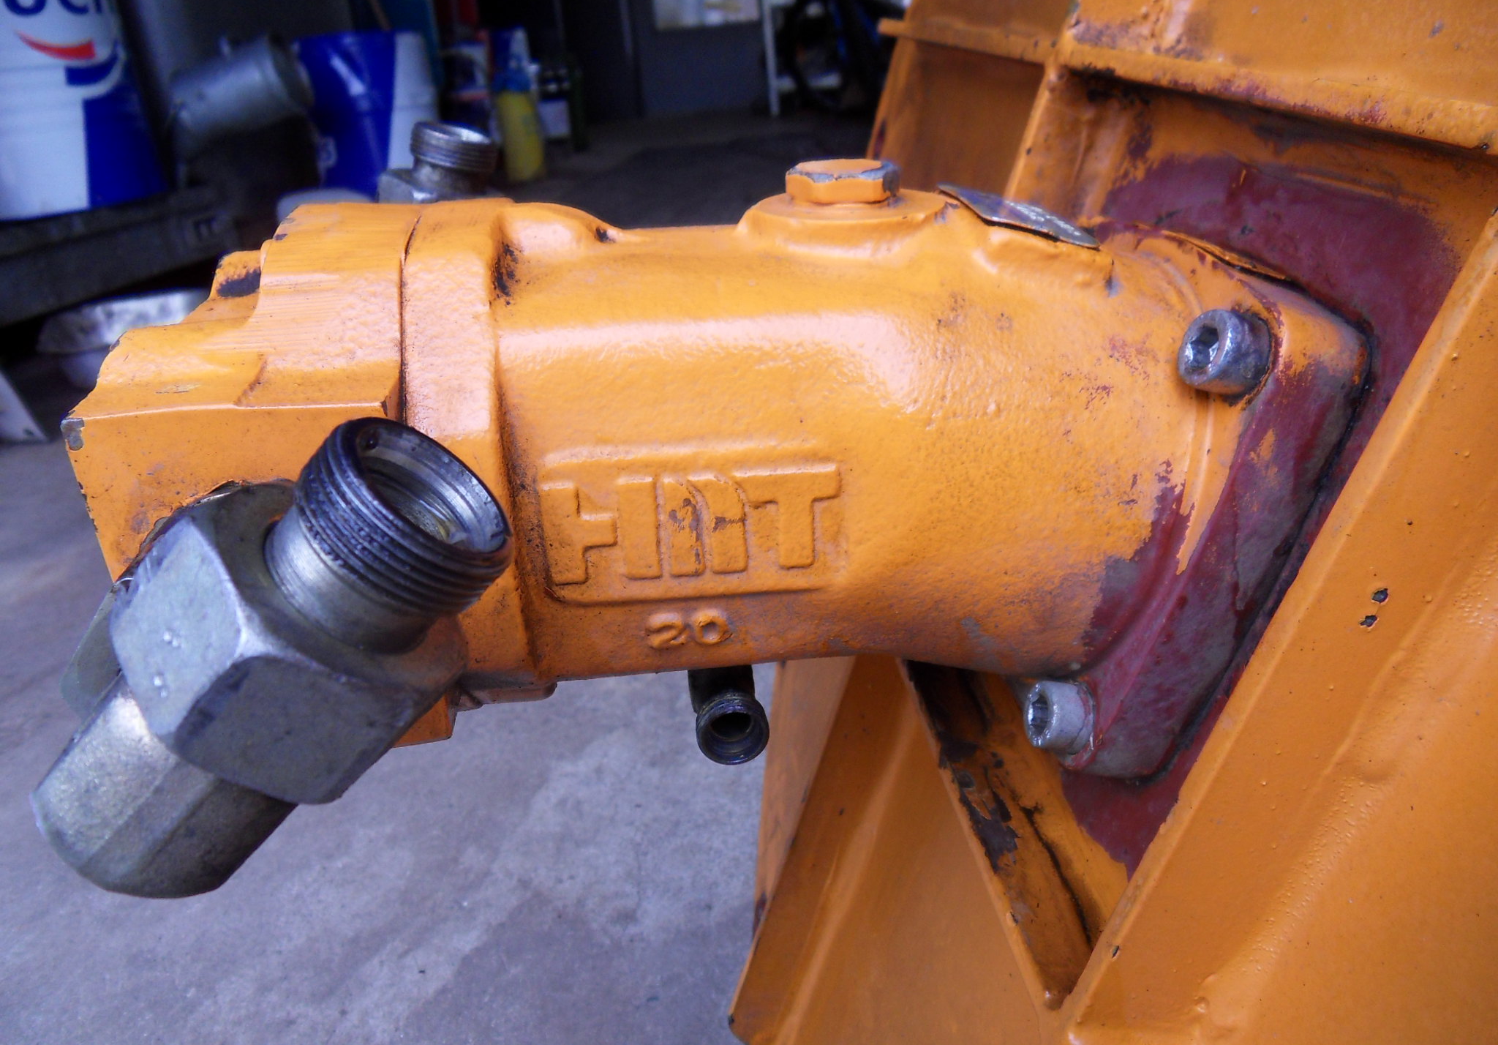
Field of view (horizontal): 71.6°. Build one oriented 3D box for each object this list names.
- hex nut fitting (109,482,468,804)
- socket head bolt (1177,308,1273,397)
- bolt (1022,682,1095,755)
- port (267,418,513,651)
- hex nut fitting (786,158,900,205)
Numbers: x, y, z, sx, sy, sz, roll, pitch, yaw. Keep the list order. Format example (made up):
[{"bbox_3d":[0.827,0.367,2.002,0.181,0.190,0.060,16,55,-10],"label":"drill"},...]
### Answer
[{"bbox_3d":[-0.080,0.020,0.188,0.027,0.056,0.049,-45,33,16],"label":"hex nut fitting"},{"bbox_3d":[0.106,-0.038,0.231,0.011,0.018,0.018,10,0,-13],"label":"socket head bolt"},{"bbox_3d":[0.085,0.054,0.288,0.011,0.018,0.018,10,0,-13],"label":"bolt"},{"bbox_3d":[-0.062,0.003,0.181,0.036,0.024,0.036,45,16,0],"label":"port"},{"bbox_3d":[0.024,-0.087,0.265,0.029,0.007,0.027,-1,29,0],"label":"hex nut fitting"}]

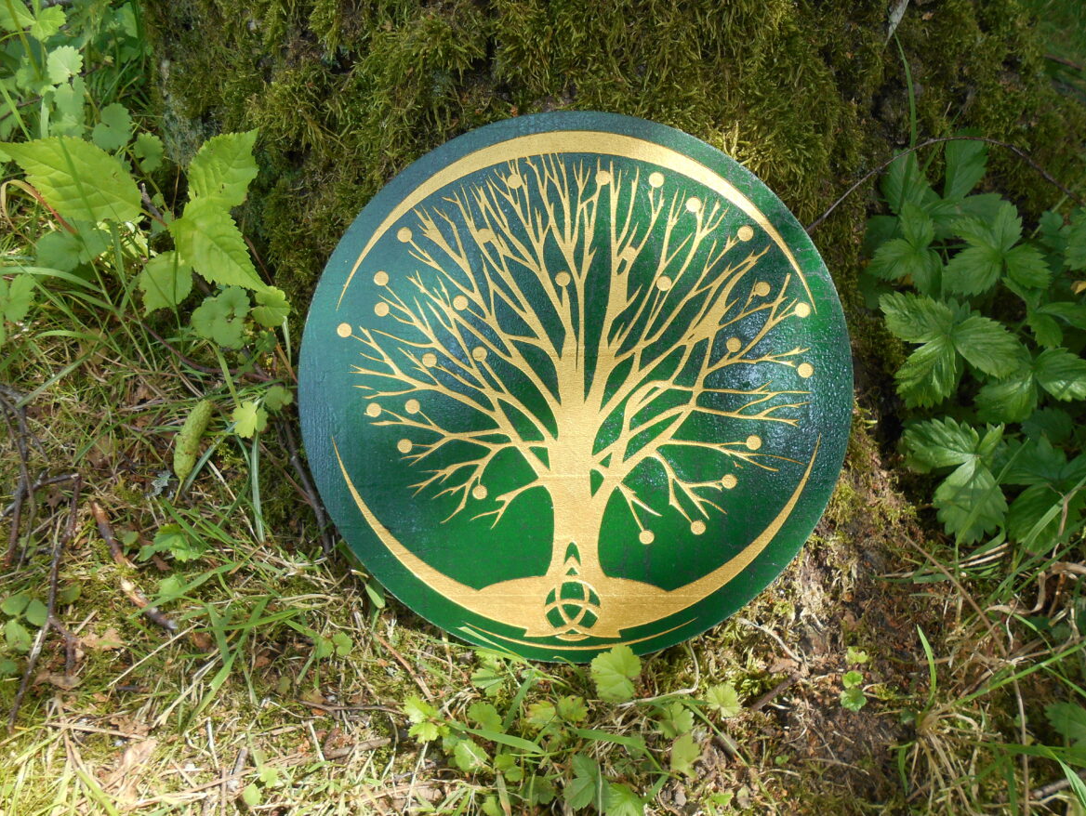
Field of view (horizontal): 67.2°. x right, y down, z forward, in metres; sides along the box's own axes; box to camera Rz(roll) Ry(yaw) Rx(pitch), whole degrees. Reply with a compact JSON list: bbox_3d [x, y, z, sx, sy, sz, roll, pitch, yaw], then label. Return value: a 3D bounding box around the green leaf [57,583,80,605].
[{"bbox_3d":[-0.286,0.113,0.495,0.016,0.003,0.014,33,49,24],"label":"green leaf"}]

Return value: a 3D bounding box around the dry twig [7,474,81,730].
[{"bbox_3d":[-0.260,0.096,0.444,0.032,0.018,0.172,-8,44,-9],"label":"dry twig"}]

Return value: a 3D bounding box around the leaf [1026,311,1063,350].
[{"bbox_3d":[0.364,-0.056,0.590,0.021,0.008,0.029,-19,65,-3],"label":"leaf"}]

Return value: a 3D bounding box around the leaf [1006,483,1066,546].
[{"bbox_3d":[0.287,0.063,0.475,0.028,0.006,0.044,32,74,32],"label":"leaf"}]

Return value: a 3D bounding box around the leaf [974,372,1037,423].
[{"bbox_3d":[0.272,-0.006,0.480,0.036,0.009,0.031,-31,56,-16],"label":"leaf"}]

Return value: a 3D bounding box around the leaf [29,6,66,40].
[{"bbox_3d":[-0.412,-0.321,0.680,0.028,0.006,0.029,21,63,4],"label":"leaf"}]

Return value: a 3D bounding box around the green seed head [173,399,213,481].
[{"bbox_3d":[-0.210,0.019,0.490,0.014,0.014,0.050,24,66,-12],"label":"green seed head"}]

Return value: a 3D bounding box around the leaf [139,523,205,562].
[{"bbox_3d":[-0.224,0.081,0.495,0.038,0.006,0.025,-18,60,-24],"label":"leaf"}]

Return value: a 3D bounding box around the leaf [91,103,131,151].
[{"bbox_3d":[-0.402,-0.262,0.760,0.043,0.012,0.045,41,67,-4],"label":"leaf"}]

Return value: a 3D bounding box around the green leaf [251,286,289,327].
[{"bbox_3d":[-0.197,-0.073,0.590,0.028,0.008,0.034,5,69,-10],"label":"green leaf"}]

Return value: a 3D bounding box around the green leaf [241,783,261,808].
[{"bbox_3d":[-0.143,0.190,0.400,0.009,0.003,0.012,-13,57,-21],"label":"green leaf"}]

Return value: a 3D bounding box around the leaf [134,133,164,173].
[{"bbox_3d":[-0.352,-0.228,0.730,0.025,0.009,0.042,1,75,-17],"label":"leaf"}]

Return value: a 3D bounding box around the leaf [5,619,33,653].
[{"bbox_3d":[-0.301,0.132,0.470,0.011,0.004,0.025,-27,53,-31],"label":"leaf"}]

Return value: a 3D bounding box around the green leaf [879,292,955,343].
[{"bbox_3d":[0.229,-0.056,0.500,0.047,0.006,0.030,38,80,26],"label":"green leaf"}]

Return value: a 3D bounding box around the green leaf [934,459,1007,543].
[{"bbox_3d":[0.233,0.050,0.445,0.038,0.009,0.046,3,67,8],"label":"green leaf"}]

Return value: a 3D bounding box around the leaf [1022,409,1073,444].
[{"bbox_3d":[0.360,0.013,0.585,0.030,0.008,0.033,13,57,20],"label":"leaf"}]

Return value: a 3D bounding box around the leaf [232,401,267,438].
[{"bbox_3d":[-0.190,0.007,0.530,0.022,0.005,0.025,30,65,-1],"label":"leaf"}]

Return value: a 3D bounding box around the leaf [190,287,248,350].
[{"bbox_3d":[-0.237,-0.067,0.600,0.043,0.013,0.050,-26,78,-22],"label":"leaf"}]

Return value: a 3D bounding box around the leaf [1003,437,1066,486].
[{"bbox_3d":[0.337,0.037,0.560,0.037,0.010,0.040,13,57,20],"label":"leaf"}]

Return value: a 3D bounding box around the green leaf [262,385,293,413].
[{"bbox_3d":[-0.174,-0.006,0.535,0.020,0.004,0.020,-39,82,-23],"label":"green leaf"}]

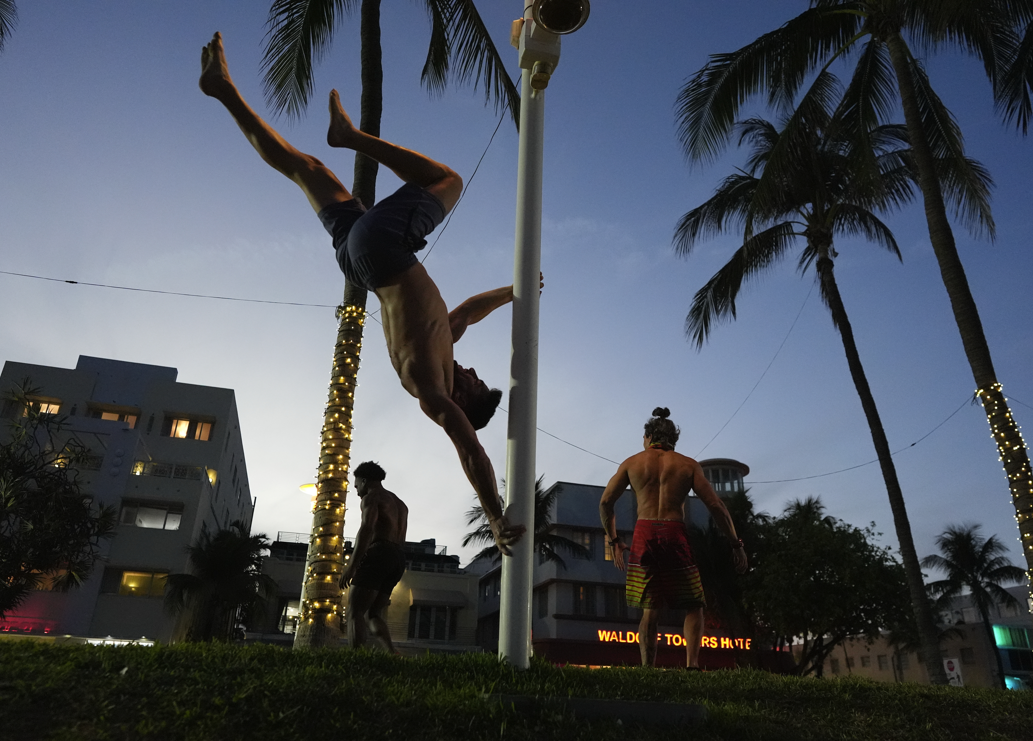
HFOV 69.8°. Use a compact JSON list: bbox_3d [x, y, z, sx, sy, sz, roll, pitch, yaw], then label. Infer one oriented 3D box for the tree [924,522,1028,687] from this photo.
[{"bbox_3d":[20.575,10.826,32.994,4.400,7.900,4.400,-11,-25,29],"label":"tree"}]

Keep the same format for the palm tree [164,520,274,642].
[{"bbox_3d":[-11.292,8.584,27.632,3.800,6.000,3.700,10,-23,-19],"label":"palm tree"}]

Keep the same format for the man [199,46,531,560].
[{"bbox_3d":[-0.500,-0.352,2.780,0.750,2.050,0.620,-30,5,-6],"label":"man"}]

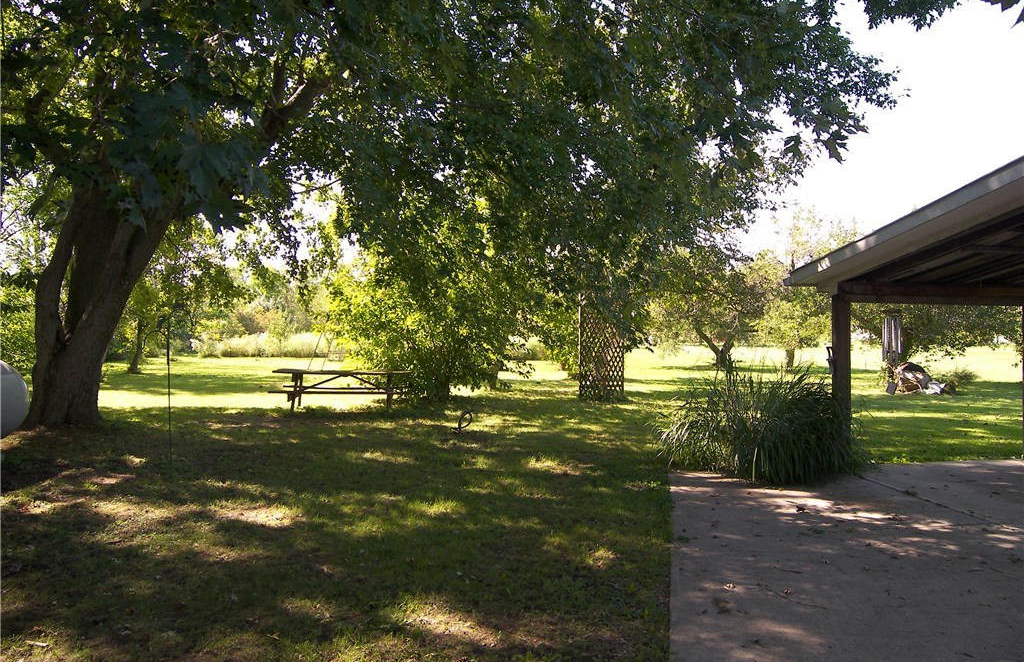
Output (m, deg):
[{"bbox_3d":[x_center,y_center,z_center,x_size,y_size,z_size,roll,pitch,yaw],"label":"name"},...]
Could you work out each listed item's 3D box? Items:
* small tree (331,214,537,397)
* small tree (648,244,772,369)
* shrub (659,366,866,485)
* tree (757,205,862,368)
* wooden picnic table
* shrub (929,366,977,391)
[{"bbox_3d":[-1.840,-0.580,16.000,4.600,4.400,4.200,0,0,0],"label":"small tree"},{"bbox_3d":[8.530,-1.070,30.500,5.400,5.400,5.200,0,0,0],"label":"small tree"},{"bbox_3d":[2.820,0.950,8.000,2.300,1.200,1.750,0,0,0],"label":"shrub"},{"bbox_3d":[12.500,-1.870,30.500,4.500,7.000,4.500,0,0,0],"label":"tree"},{"bbox_3d":[-3.230,1.150,13.700,2.500,0.760,1.520,0,0,-8],"label":"wooden picnic table"},{"bbox_3d":[12.750,1.340,20.500,1.400,0.720,1.200,0,0,0],"label":"shrub"}]

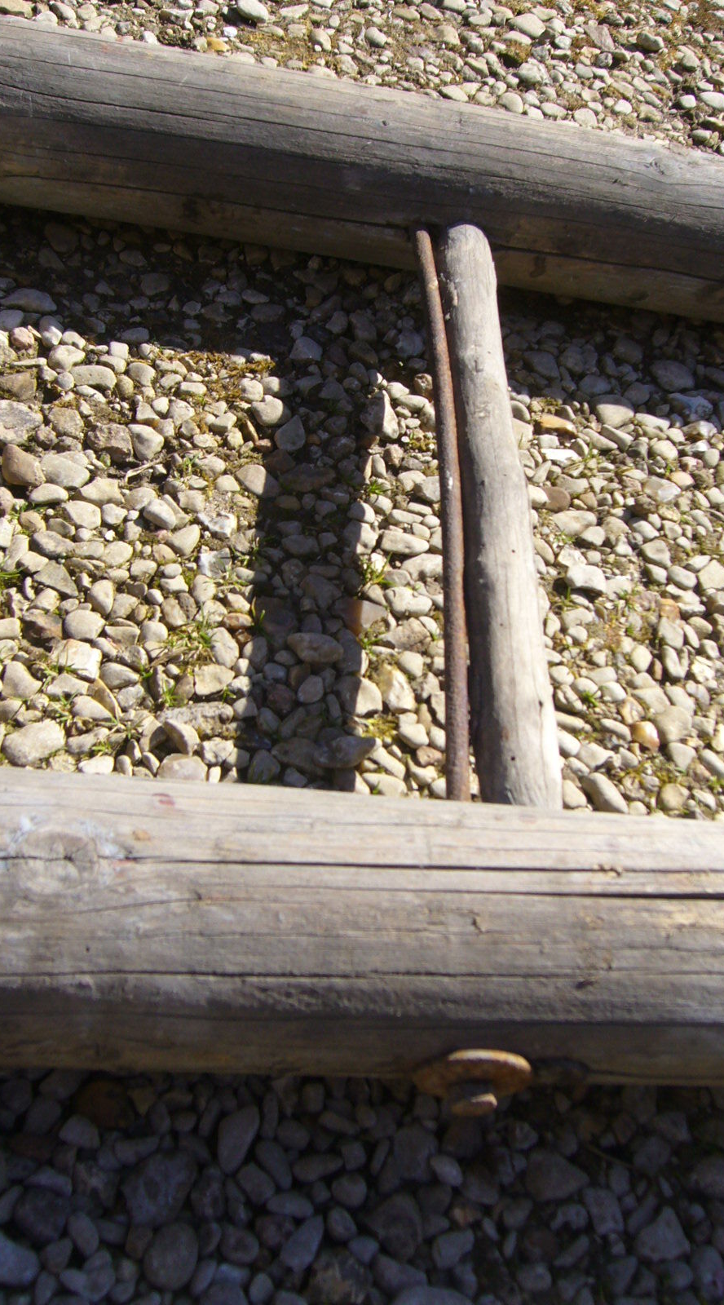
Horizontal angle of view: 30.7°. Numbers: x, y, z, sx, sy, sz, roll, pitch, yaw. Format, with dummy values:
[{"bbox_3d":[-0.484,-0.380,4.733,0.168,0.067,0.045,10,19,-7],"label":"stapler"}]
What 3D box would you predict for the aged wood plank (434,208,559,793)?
[{"bbox_3d":[0.093,-0.130,0.968,0.047,0.047,0.655,8,50,-11],"label":"aged wood plank"}]

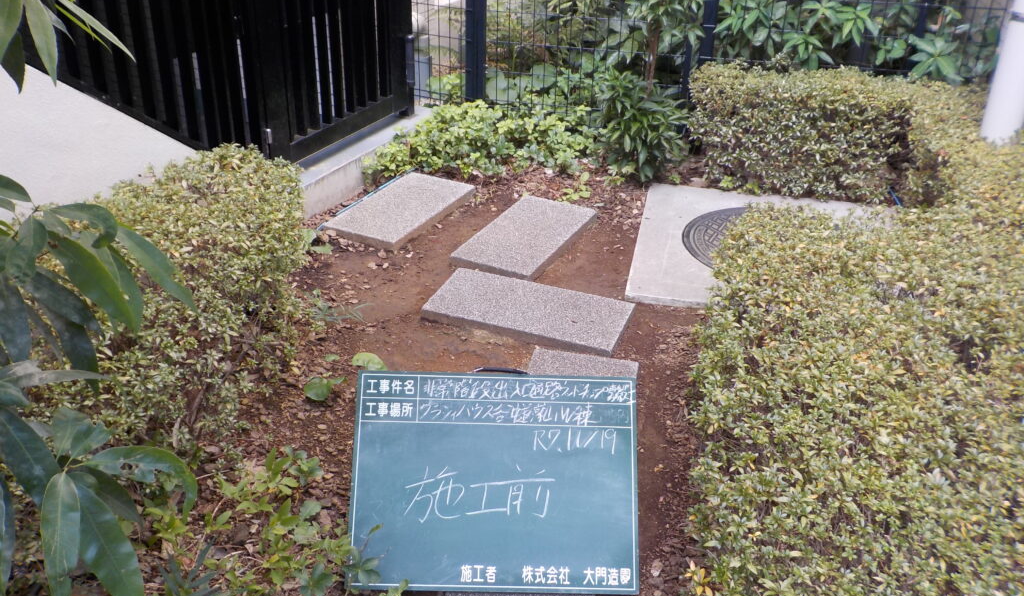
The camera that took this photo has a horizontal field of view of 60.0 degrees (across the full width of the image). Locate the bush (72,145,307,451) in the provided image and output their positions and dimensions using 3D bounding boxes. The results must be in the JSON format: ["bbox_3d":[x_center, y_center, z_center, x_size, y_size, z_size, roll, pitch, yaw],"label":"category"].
[{"bbox_3d":[-0.926,-0.076,2.521,0.620,0.440,1.000,4,28,5],"label":"bush"}]

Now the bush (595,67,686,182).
[{"bbox_3d":[0.574,-0.795,3.850,0.400,0.460,0.380,6,28,8],"label":"bush"}]

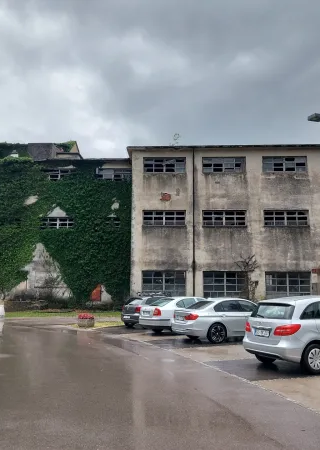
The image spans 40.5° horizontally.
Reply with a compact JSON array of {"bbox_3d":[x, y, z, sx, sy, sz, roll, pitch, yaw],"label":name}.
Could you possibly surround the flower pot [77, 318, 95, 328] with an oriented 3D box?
[{"bbox_3d":[-3.411,4.537,20.000,0.720,0.450,0.720,0,-8,0],"label":"flower pot"}]

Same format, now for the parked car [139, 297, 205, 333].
[{"bbox_3d":[1.405,3.778,18.196,4.570,1.460,1.780,6,-11,-34],"label":"parked car"}]

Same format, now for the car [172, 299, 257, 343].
[{"bbox_3d":[2.712,3.403,15.695,4.620,1.430,1.820,4,-10,-26],"label":"car"}]

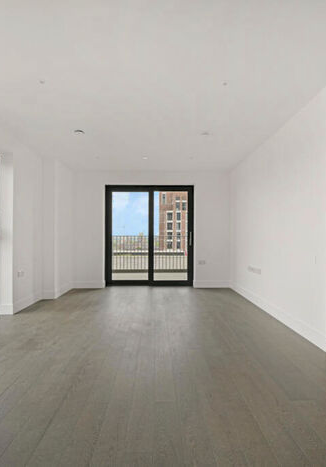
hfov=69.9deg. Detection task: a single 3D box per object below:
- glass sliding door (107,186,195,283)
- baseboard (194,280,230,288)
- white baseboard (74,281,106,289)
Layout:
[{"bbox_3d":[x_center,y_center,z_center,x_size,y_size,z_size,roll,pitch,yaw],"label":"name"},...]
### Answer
[{"bbox_3d":[-0.280,0.061,5.032,1.874,2.171,0.101,0,0,-2],"label":"glass sliding door"},{"bbox_3d":[1.060,1.087,5.019,0.795,0.148,0.020,0,0,-2],"label":"baseboard"},{"bbox_3d":[-1.544,1.099,4.945,0.659,0.148,0.020,0,0,-2],"label":"white baseboard"}]

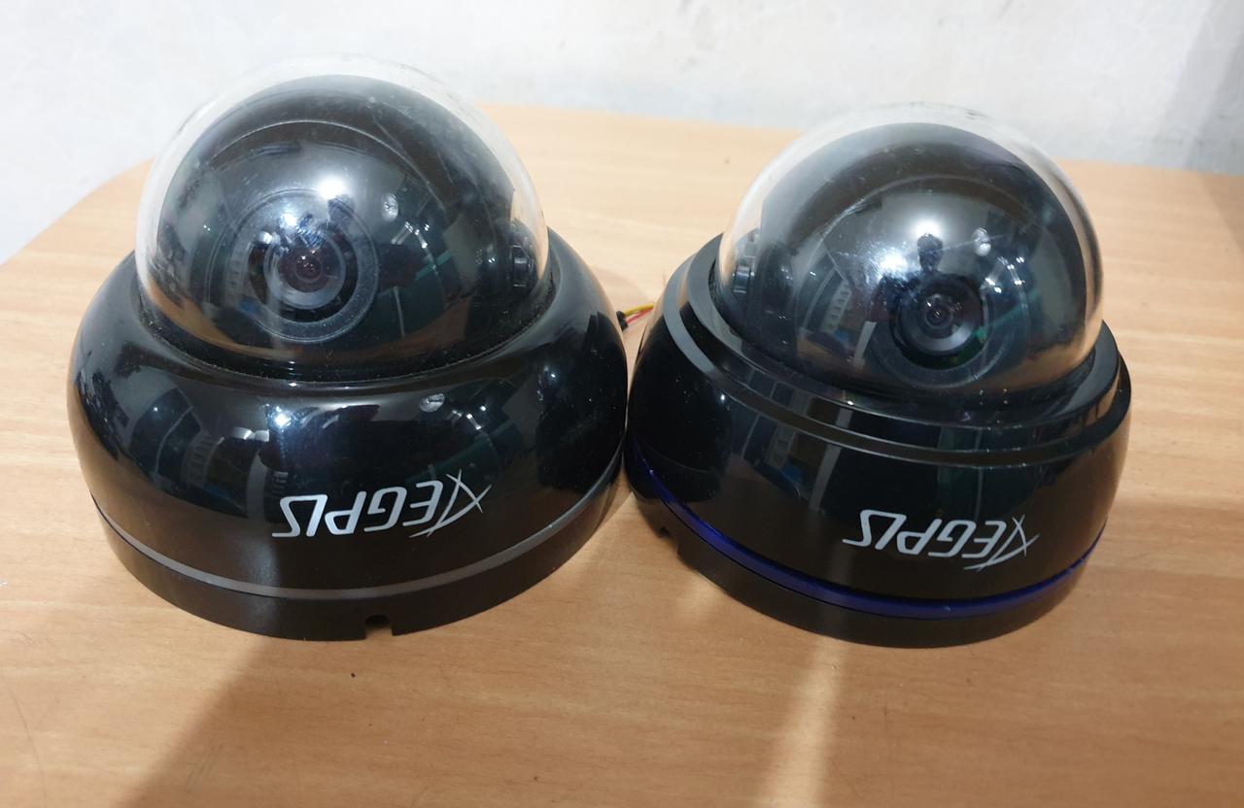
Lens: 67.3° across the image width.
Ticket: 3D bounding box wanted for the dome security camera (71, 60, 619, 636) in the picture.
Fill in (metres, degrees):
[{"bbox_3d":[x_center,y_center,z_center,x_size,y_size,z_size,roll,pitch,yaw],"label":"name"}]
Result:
[{"bbox_3d":[-0.054,-0.026,0.193,0.117,0.087,0.117,0,38,-7],"label":"dome security camera"}]

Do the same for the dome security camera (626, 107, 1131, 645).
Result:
[{"bbox_3d":[0.058,-0.020,0.200,0.112,0.085,0.112,5,37,0],"label":"dome security camera"}]

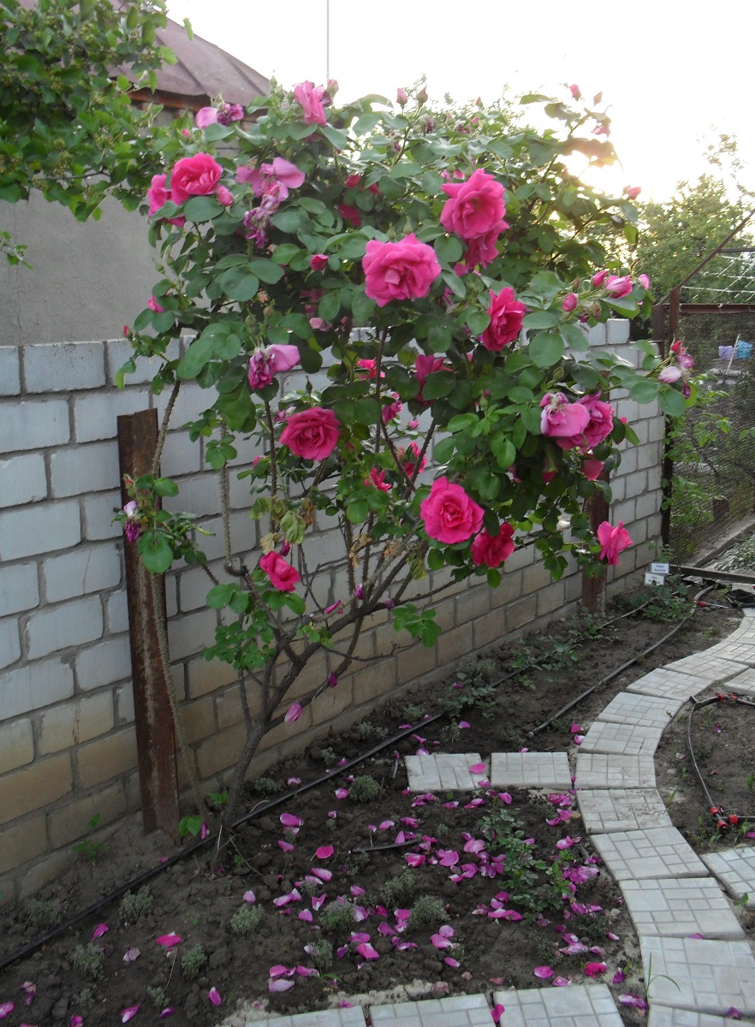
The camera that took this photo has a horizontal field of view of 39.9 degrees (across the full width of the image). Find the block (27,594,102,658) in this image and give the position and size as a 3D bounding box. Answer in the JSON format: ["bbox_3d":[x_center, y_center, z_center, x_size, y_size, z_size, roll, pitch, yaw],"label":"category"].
[{"bbox_3d":[-0.902,0.309,2.906,0.090,0.121,0.252,8,15,38],"label":"block"}]

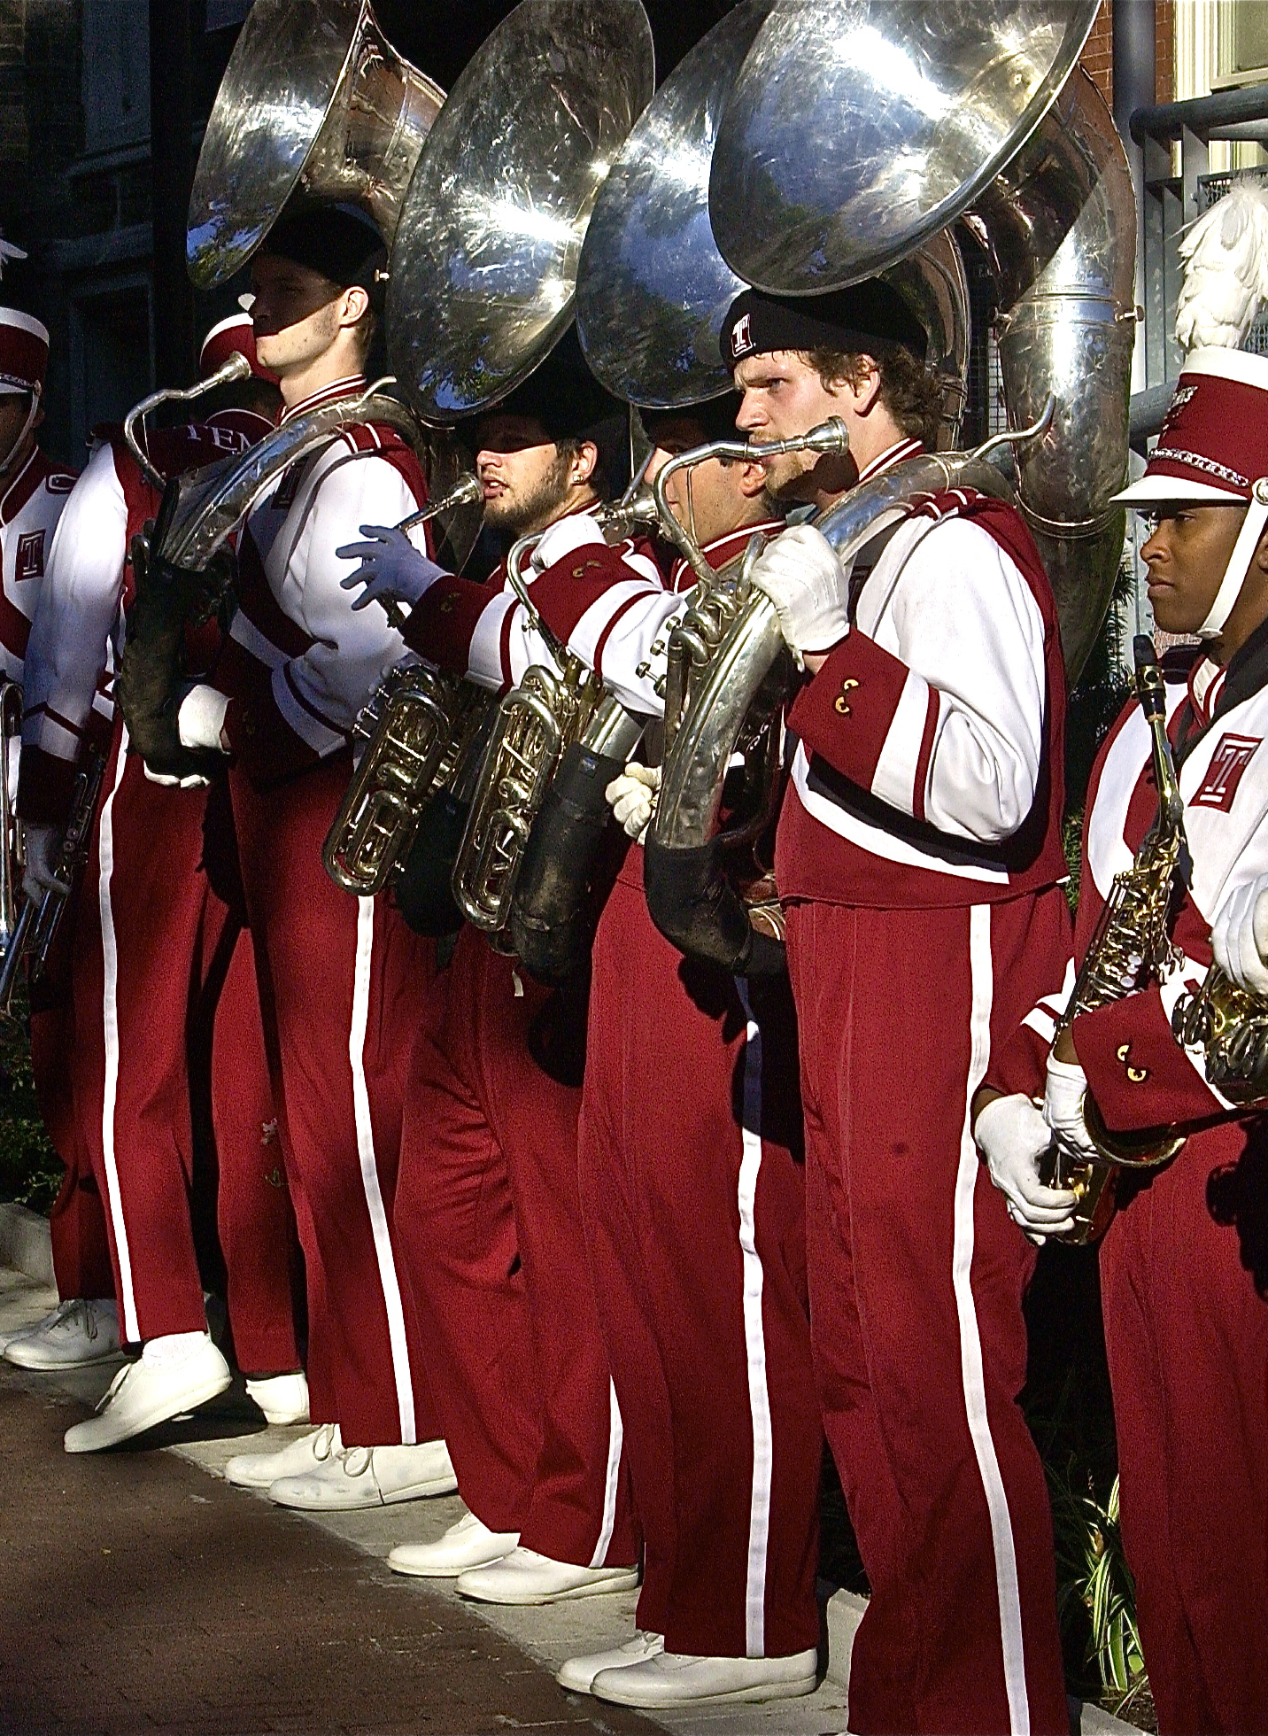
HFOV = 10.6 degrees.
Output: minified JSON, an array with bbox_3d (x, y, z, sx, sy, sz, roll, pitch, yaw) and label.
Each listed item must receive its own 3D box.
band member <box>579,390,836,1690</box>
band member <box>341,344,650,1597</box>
[{"bbox_3d":[0.085,0.221,9.074,0.480,1.733,0.500,-2,5,-16],"label":"band member"},{"bbox_3d":[-0.194,0.138,9.844,0.480,1.786,0.500,-3,5,-20],"label":"band member"}]

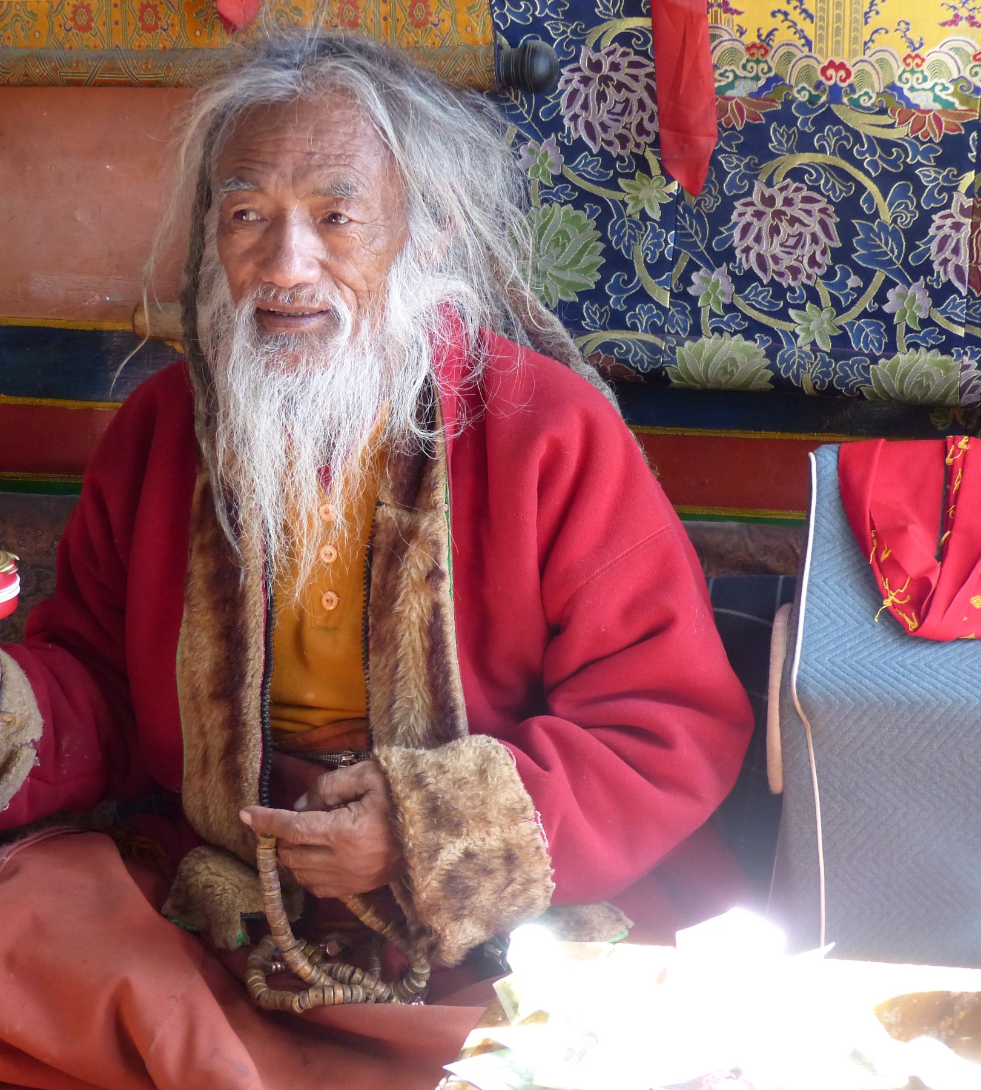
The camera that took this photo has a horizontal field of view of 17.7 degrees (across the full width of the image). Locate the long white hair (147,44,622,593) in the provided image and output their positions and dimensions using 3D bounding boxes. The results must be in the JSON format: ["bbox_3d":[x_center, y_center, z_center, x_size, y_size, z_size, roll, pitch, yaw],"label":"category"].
[{"bbox_3d":[-0.090,-0.185,2.305,0.285,0.385,0.305,6,13,22],"label":"long white hair"}]

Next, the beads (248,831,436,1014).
[{"bbox_3d":[-0.099,0.248,2.132,0.120,0.108,0.110,4,12,15],"label":"beads"}]

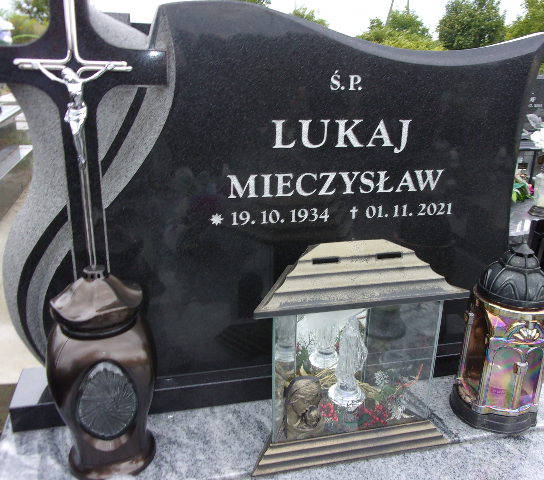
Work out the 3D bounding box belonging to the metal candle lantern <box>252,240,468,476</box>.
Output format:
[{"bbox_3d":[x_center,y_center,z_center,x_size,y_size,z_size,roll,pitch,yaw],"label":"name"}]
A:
[{"bbox_3d":[0.117,0.161,0.848,0.334,0.341,0.167,-4,19,-13],"label":"metal candle lantern"}]

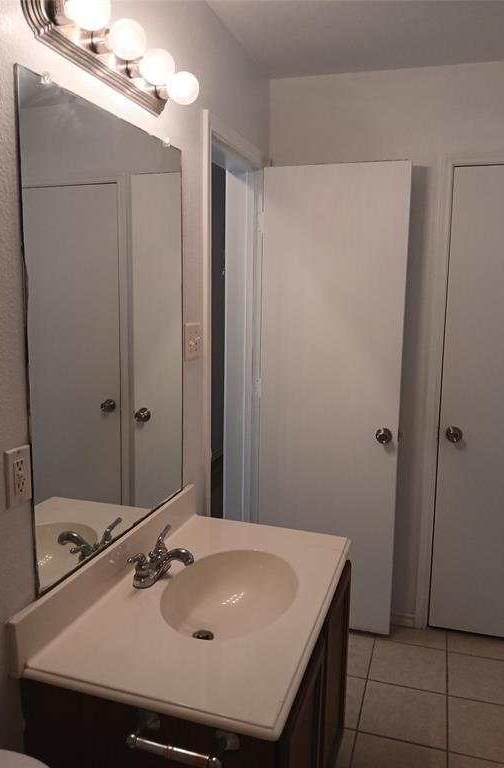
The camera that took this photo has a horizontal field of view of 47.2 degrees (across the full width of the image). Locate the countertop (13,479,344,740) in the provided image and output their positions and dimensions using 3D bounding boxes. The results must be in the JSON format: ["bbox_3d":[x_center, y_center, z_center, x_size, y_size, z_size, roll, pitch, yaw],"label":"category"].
[{"bbox_3d":[-0.080,0.476,1.464,0.545,0.130,0.872,3,9,18],"label":"countertop"}]

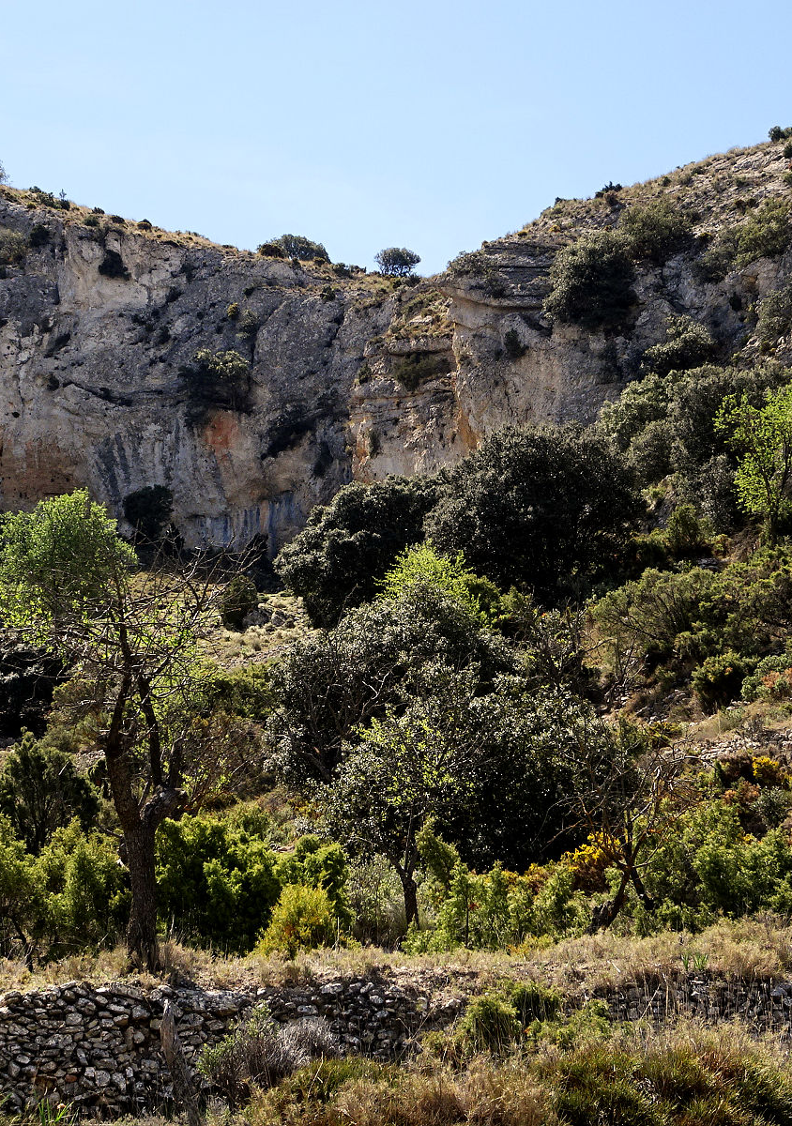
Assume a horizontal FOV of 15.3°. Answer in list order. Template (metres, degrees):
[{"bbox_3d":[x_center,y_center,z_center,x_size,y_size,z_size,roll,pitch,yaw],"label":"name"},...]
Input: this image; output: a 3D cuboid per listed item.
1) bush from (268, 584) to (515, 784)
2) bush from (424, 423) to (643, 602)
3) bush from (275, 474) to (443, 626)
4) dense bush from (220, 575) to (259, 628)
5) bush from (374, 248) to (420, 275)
[{"bbox_3d":[-0.068,2.222,49.000,4.090,3.580,3.480,0,-6,0],"label":"bush"},{"bbox_3d":[3.365,-1.188,72.000,5.330,4.220,4.790,0,-6,0],"label":"bush"},{"bbox_3d":[-0.965,-0.306,77.000,4.410,3.790,4.190,0,-6,0],"label":"bush"},{"bbox_3d":[-4.321,1.060,82.000,1.110,1.510,1.110,0,-6,0],"label":"dense bush"},{"bbox_3d":[0.033,-16.832,165.000,2.620,1.580,2.360,0,-6,0],"label":"bush"}]

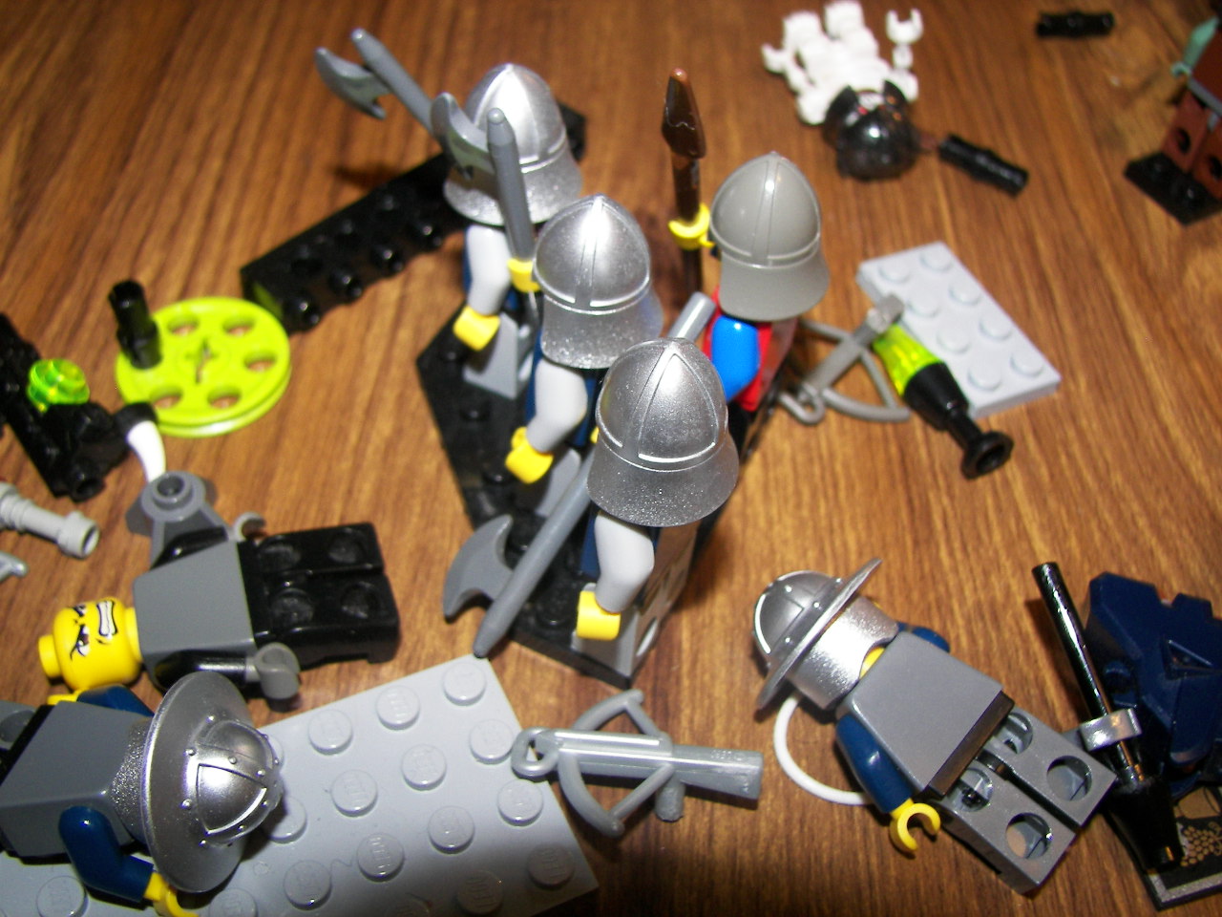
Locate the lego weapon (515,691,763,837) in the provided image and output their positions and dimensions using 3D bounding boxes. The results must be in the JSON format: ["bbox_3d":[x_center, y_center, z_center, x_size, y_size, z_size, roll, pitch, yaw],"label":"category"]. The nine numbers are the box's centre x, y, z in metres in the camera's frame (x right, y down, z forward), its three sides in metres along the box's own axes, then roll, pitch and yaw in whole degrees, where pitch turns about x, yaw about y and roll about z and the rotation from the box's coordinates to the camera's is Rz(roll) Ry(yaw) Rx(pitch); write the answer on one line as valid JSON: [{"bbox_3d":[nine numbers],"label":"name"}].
[{"bbox_3d":[0.003,0.036,0.145,0.029,0.011,0.023,4,34,5],"label":"lego weapon"}]

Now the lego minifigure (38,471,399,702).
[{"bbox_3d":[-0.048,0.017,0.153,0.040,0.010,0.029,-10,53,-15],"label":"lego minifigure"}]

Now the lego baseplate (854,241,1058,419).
[{"bbox_3d":[0.054,-0.021,0.198,0.016,0.005,0.032,-18,56,-19],"label":"lego baseplate"}]

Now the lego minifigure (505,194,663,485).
[{"bbox_3d":[-0.006,-0.014,0.155,0.021,0.045,0.023,23,53,12],"label":"lego minifigure"}]

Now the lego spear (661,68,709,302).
[{"bbox_3d":[0.010,-0.031,0.162,0.004,0.063,0.005,23,77,12],"label":"lego spear"}]

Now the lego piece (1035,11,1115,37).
[{"bbox_3d":[0.091,-0.085,0.248,0.017,0.006,0.006,-10,53,-14],"label":"lego piece"}]

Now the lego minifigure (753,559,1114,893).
[{"bbox_3d":[0.035,0.030,0.149,0.043,0.021,0.025,39,66,12],"label":"lego minifigure"}]

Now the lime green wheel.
[{"bbox_3d":[-0.057,-0.013,0.180,0.024,0.004,0.024,3,51,-4],"label":"lime green wheel"}]

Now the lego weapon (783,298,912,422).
[{"bbox_3d":[0.036,-0.017,0.188,0.024,0.011,0.029,35,56,20],"label":"lego weapon"}]

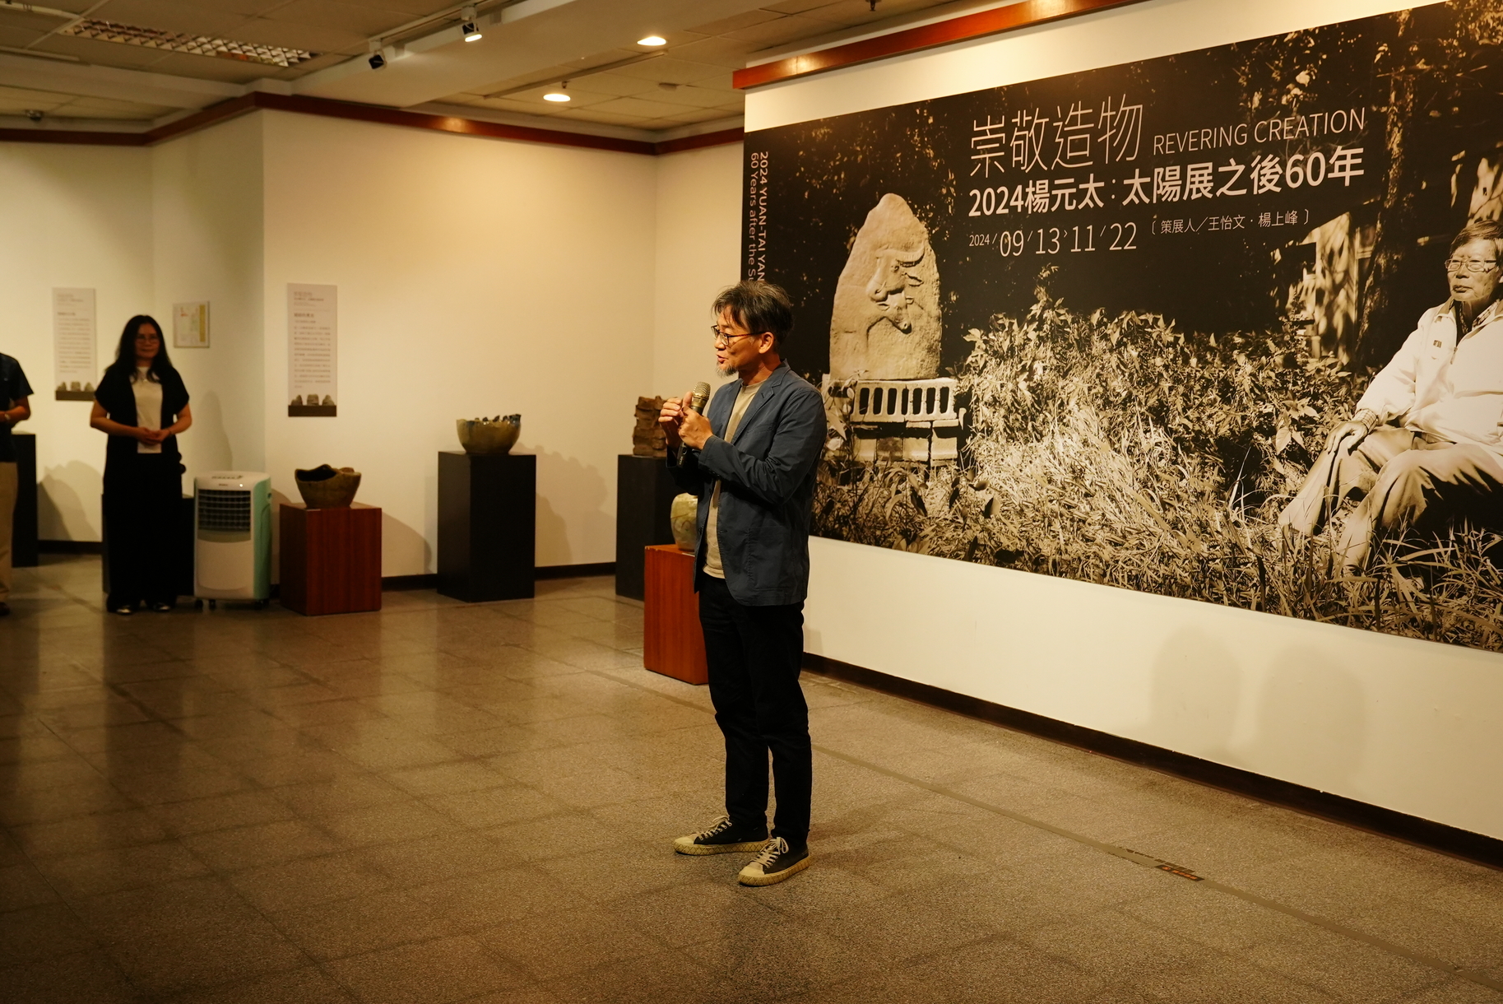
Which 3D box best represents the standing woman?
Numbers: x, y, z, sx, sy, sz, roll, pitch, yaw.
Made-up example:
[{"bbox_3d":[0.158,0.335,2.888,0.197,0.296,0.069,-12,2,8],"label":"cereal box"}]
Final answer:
[{"bbox_3d":[-3.548,-0.225,8.988,0.580,1.690,0.340,-1,6,-23],"label":"standing woman"}]

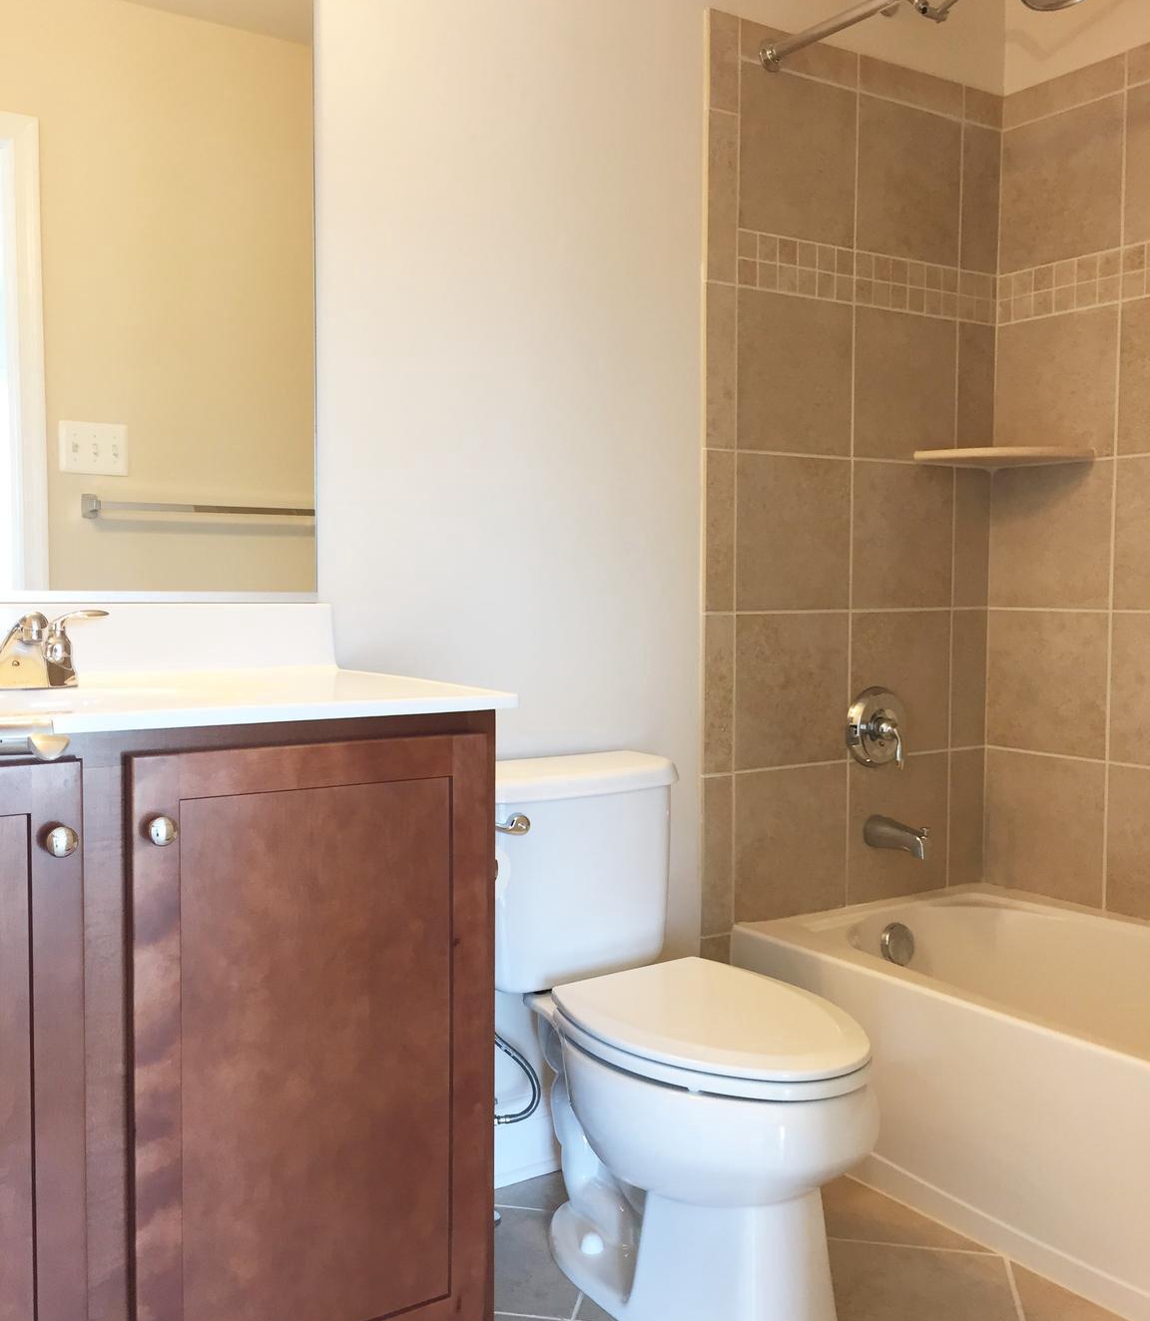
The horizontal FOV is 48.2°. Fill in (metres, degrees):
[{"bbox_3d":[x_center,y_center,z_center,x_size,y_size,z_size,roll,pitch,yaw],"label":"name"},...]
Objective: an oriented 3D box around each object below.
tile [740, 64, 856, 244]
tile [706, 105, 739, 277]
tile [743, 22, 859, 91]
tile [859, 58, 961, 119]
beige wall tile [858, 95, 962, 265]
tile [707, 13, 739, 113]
[{"bbox_3d":[0.436,-0.977,2.502,0.302,0.307,0.010,-3,5,-33],"label":"tile"},{"bbox_3d":[0.271,-0.853,2.372,0.071,0.308,0.010,-2,5,-33],"label":"tile"},{"bbox_3d":[0.436,-1.170,2.488,0.302,0.071,0.010,-3,5,-33],"label":"tile"},{"bbox_3d":[0.695,-1.181,2.655,0.304,0.071,0.010,-3,5,-33],"label":"tile"},{"bbox_3d":[0.695,-0.988,2.668,0.304,0.307,0.010,-3,5,-33],"label":"beige wall tile"},{"bbox_3d":[0.274,-1.111,2.387,0.074,0.174,0.010,-3,5,-33],"label":"tile"}]

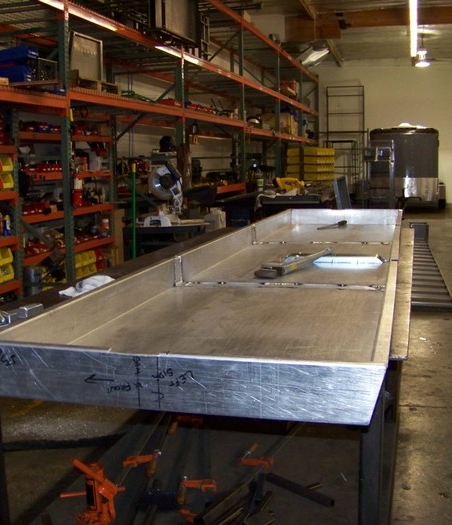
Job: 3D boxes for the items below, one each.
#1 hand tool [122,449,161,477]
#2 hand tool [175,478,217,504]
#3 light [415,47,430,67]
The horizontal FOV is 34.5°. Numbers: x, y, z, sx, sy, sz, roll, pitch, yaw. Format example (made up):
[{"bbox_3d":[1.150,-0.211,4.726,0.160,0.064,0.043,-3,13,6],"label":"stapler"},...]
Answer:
[{"bbox_3d":[-0.398,0.962,3.508,0.168,0.050,0.165,-16,6,8],"label":"hand tool"},{"bbox_3d":[-0.130,1.019,3.261,0.175,0.050,0.190,-1,8,2],"label":"hand tool"},{"bbox_3d":[4.944,-5.148,18.300,0.380,0.410,0.380,1,8,15],"label":"light"}]

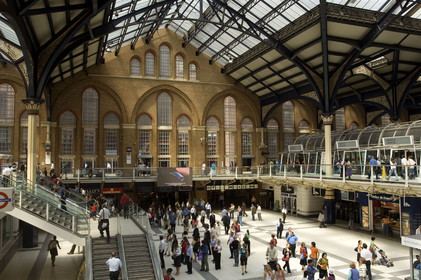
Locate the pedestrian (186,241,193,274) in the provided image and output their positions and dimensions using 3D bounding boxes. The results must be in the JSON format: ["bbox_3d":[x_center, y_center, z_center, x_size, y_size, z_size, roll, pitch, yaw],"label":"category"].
[{"bbox_3d":[-1.152,6.628,21.539,0.400,1.740,0.500,1,-3,-14],"label":"pedestrian"}]

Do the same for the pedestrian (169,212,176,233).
[{"bbox_3d":[-3.353,7.359,34.467,0.550,1.777,0.330,0,-4,-3],"label":"pedestrian"}]

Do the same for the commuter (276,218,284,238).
[{"bbox_3d":[5.780,7.385,32.144,0.550,1.633,0.400,-2,-3,24],"label":"commuter"}]

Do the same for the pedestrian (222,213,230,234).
[{"bbox_3d":[1.406,7.202,32.967,0.580,1.780,0.380,0,-3,0],"label":"pedestrian"}]

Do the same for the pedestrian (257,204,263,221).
[{"bbox_3d":[5.210,7.712,40.939,0.400,1.756,0.450,0,-4,-9],"label":"pedestrian"}]

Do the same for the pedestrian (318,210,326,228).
[{"bbox_3d":[10.473,7.424,36.127,0.480,1.659,0.520,1,-4,-18],"label":"pedestrian"}]

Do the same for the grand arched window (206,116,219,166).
[{"bbox_3d":[0.274,0.225,48.007,1.589,6.383,0.350,1,-3,-19],"label":"grand arched window"}]

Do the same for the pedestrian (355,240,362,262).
[{"bbox_3d":[8.956,6.878,23.343,0.450,1.569,0.500,-1,-3,12],"label":"pedestrian"}]

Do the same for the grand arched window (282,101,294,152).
[{"bbox_3d":[11.152,-1.816,55.130,1.850,7.606,0.300,1,-3,-19],"label":"grand arched window"}]

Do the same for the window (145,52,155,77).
[{"bbox_3d":[-7.803,-9.714,49.663,1.210,3.100,0.300,1,-3,-19],"label":"window"}]

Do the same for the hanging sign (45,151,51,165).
[{"bbox_3d":[-18.464,2.074,43.948,0.569,1.457,0.200,1,-3,-19],"label":"hanging sign"}]

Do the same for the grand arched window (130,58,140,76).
[{"bbox_3d":[-9.500,-9.223,49.050,1.190,2.260,0.300,1,-3,-19],"label":"grand arched window"}]

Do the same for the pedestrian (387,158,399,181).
[{"bbox_3d":[13.161,2.129,27.900,0.750,1.609,0.480,-2,-4,18],"label":"pedestrian"}]

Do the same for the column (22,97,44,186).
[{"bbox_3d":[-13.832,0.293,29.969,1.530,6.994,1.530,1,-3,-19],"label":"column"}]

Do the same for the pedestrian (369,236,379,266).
[{"bbox_3d":[9.827,6.694,23.261,0.550,1.690,0.500,-2,-4,28],"label":"pedestrian"}]

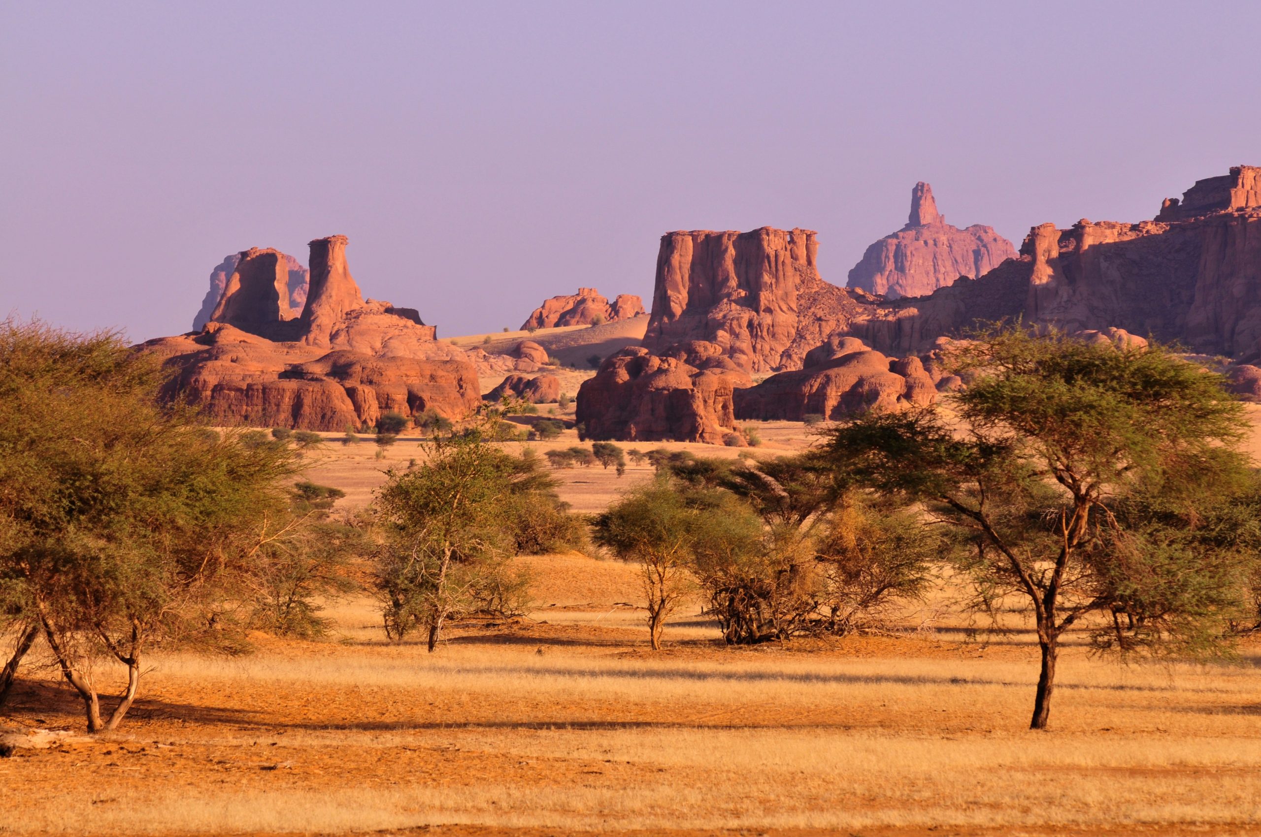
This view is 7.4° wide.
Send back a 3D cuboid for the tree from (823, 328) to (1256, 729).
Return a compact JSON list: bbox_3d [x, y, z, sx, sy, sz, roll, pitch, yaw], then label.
[{"bbox_3d":[5.910,1.590,140.000,6.200,5.800,5.800,0,0,0],"label":"tree"}]

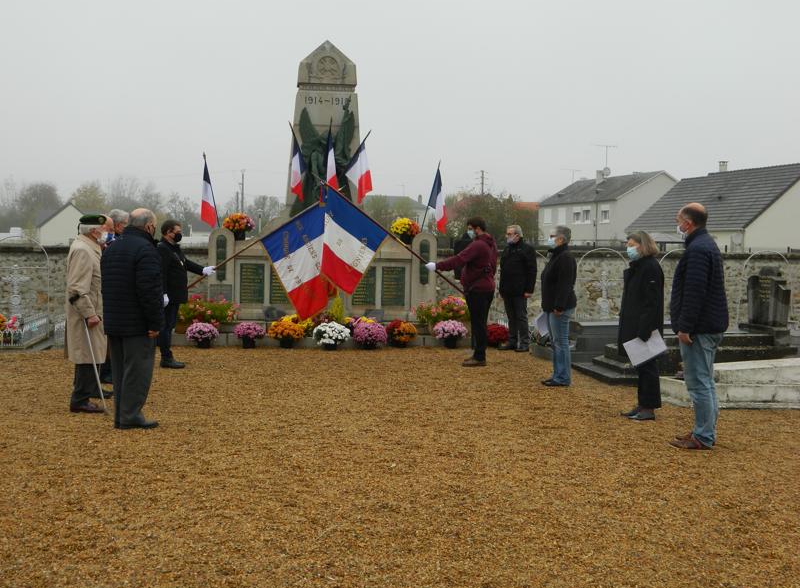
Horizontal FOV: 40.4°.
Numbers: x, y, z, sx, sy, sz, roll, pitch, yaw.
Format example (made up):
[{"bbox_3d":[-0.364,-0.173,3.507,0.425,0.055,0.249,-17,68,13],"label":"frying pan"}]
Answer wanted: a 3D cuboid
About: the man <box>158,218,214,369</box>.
[{"bbox_3d":[-2.460,-0.006,12.400,0.600,1.701,0.520,2,3,19],"label":"man"}]

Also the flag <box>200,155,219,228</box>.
[{"bbox_3d":[-2.832,-1.531,16.150,0.270,1.090,0.220,0,3,-5],"label":"flag"}]

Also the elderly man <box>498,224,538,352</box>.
[{"bbox_3d":[1.642,-0.076,15.050,0.360,1.760,0.540,-1,3,-42],"label":"elderly man"}]

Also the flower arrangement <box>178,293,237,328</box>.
[{"bbox_3d":[-2.680,0.252,15.200,0.840,0.490,0.420,1,3,-6],"label":"flower arrangement"}]

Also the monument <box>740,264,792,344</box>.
[{"bbox_3d":[4.184,0.117,12.400,0.220,0.860,1.020,1,3,-4],"label":"monument"}]

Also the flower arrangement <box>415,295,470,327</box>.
[{"bbox_3d":[0.610,0.255,15.400,0.860,0.500,0.500,1,3,3],"label":"flower arrangement"}]

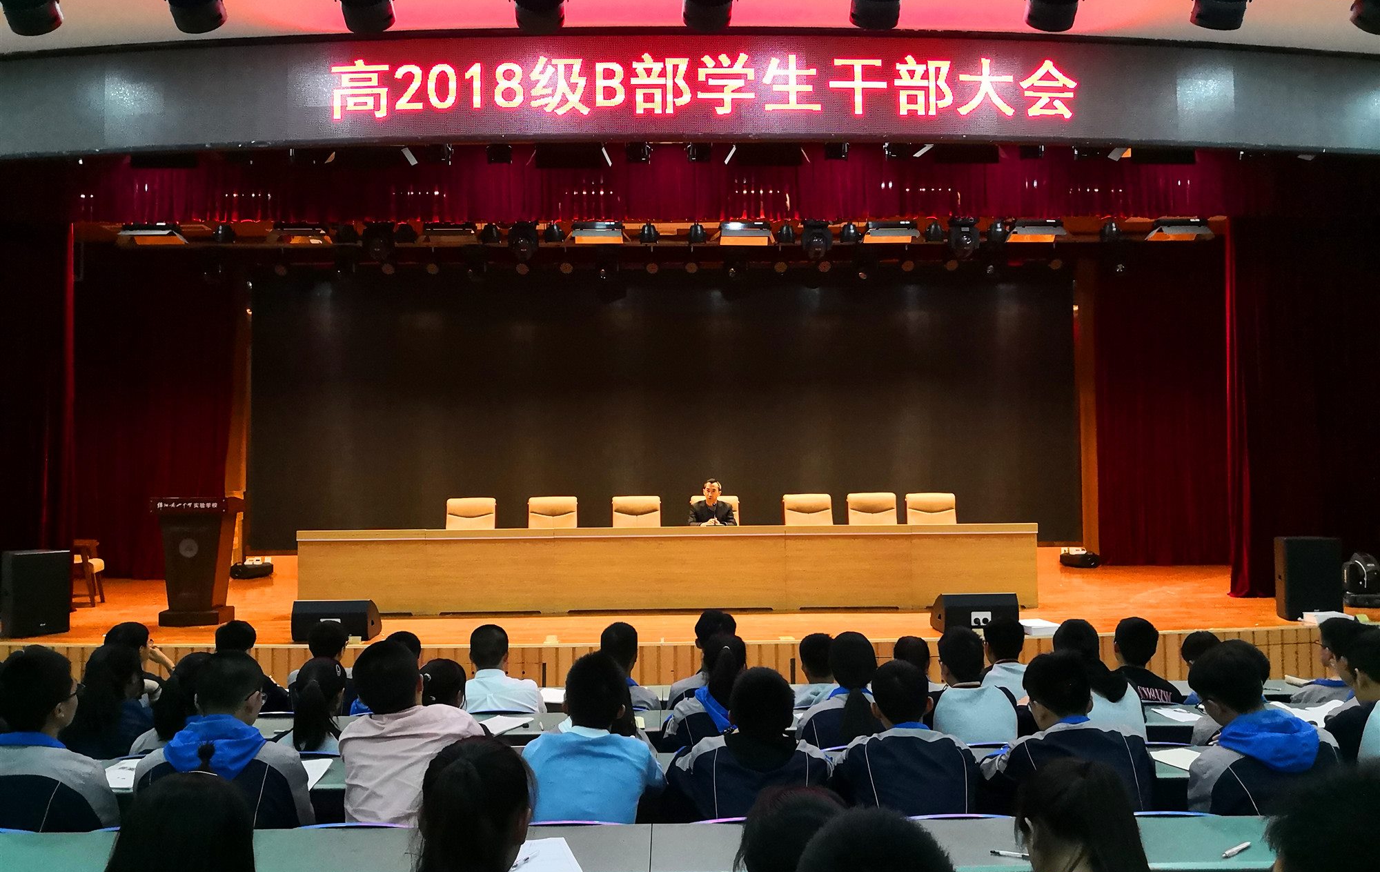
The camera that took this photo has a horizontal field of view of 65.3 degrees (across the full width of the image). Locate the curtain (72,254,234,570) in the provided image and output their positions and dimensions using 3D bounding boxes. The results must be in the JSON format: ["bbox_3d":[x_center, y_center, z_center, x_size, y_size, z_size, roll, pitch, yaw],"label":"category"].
[{"bbox_3d":[-7.399,-0.283,14.886,2.359,4.477,0.250,-1,-3,-1],"label":"curtain"}]

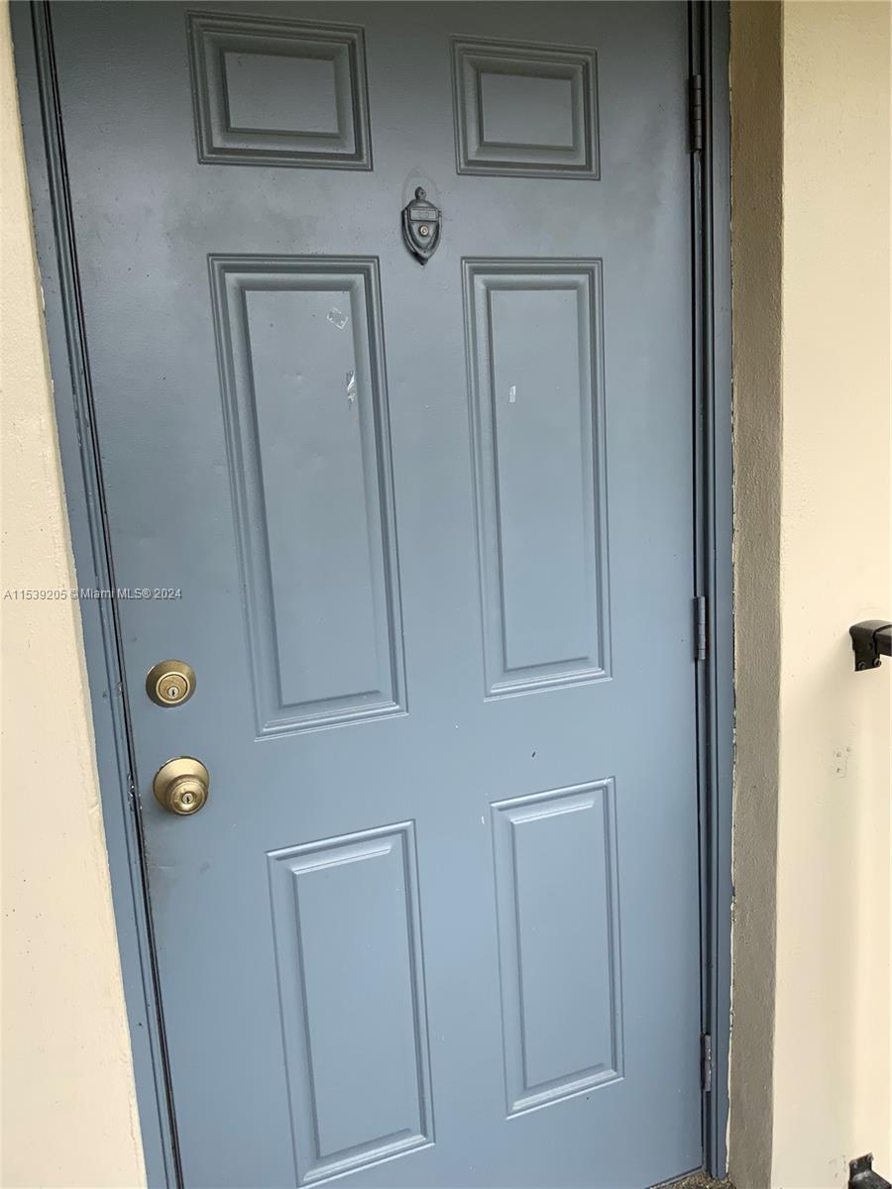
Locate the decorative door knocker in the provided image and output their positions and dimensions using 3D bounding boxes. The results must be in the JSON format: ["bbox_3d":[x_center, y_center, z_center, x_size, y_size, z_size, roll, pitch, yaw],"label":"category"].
[{"bbox_3d":[-0.030,-0.507,1.368,0.053,0.104,0.024,-7,11,-21],"label":"decorative door knocker"}]

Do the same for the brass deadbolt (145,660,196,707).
[{"bbox_3d":[-0.364,0.122,1.328,0.066,0.066,0.024,-7,11,-21],"label":"brass deadbolt"}]

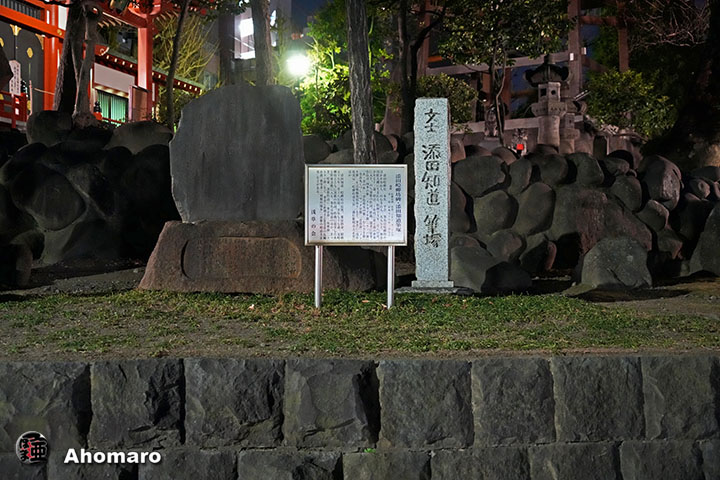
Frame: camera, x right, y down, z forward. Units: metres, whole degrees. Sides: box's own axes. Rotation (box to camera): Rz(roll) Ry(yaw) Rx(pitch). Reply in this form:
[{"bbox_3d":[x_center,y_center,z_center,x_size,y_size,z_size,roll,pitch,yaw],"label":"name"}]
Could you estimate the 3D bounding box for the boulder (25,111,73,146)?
[{"bbox_3d":[-4.177,-1.495,11.800,0.644,0.483,0.550,0,0,0],"label":"boulder"}]

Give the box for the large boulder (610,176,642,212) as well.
[{"bbox_3d":[3.210,-0.548,10.600,0.385,0.434,0.400,0,0,0],"label":"large boulder"}]

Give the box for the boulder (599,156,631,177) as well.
[{"bbox_3d":[3.200,-0.919,11.000,0.363,0.250,0.340,0,0,0],"label":"boulder"}]

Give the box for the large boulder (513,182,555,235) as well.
[{"bbox_3d":[2.051,-0.372,10.400,0.496,0.615,0.500,0,0,0],"label":"large boulder"}]

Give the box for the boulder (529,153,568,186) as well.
[{"bbox_3d":[2.314,-0.865,10.800,0.491,0.417,0.450,0,0,0],"label":"boulder"}]

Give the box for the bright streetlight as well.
[{"bbox_3d":[-1.328,-3.768,19.000,0.518,0.561,0.450,0,0,0],"label":"bright streetlight"}]

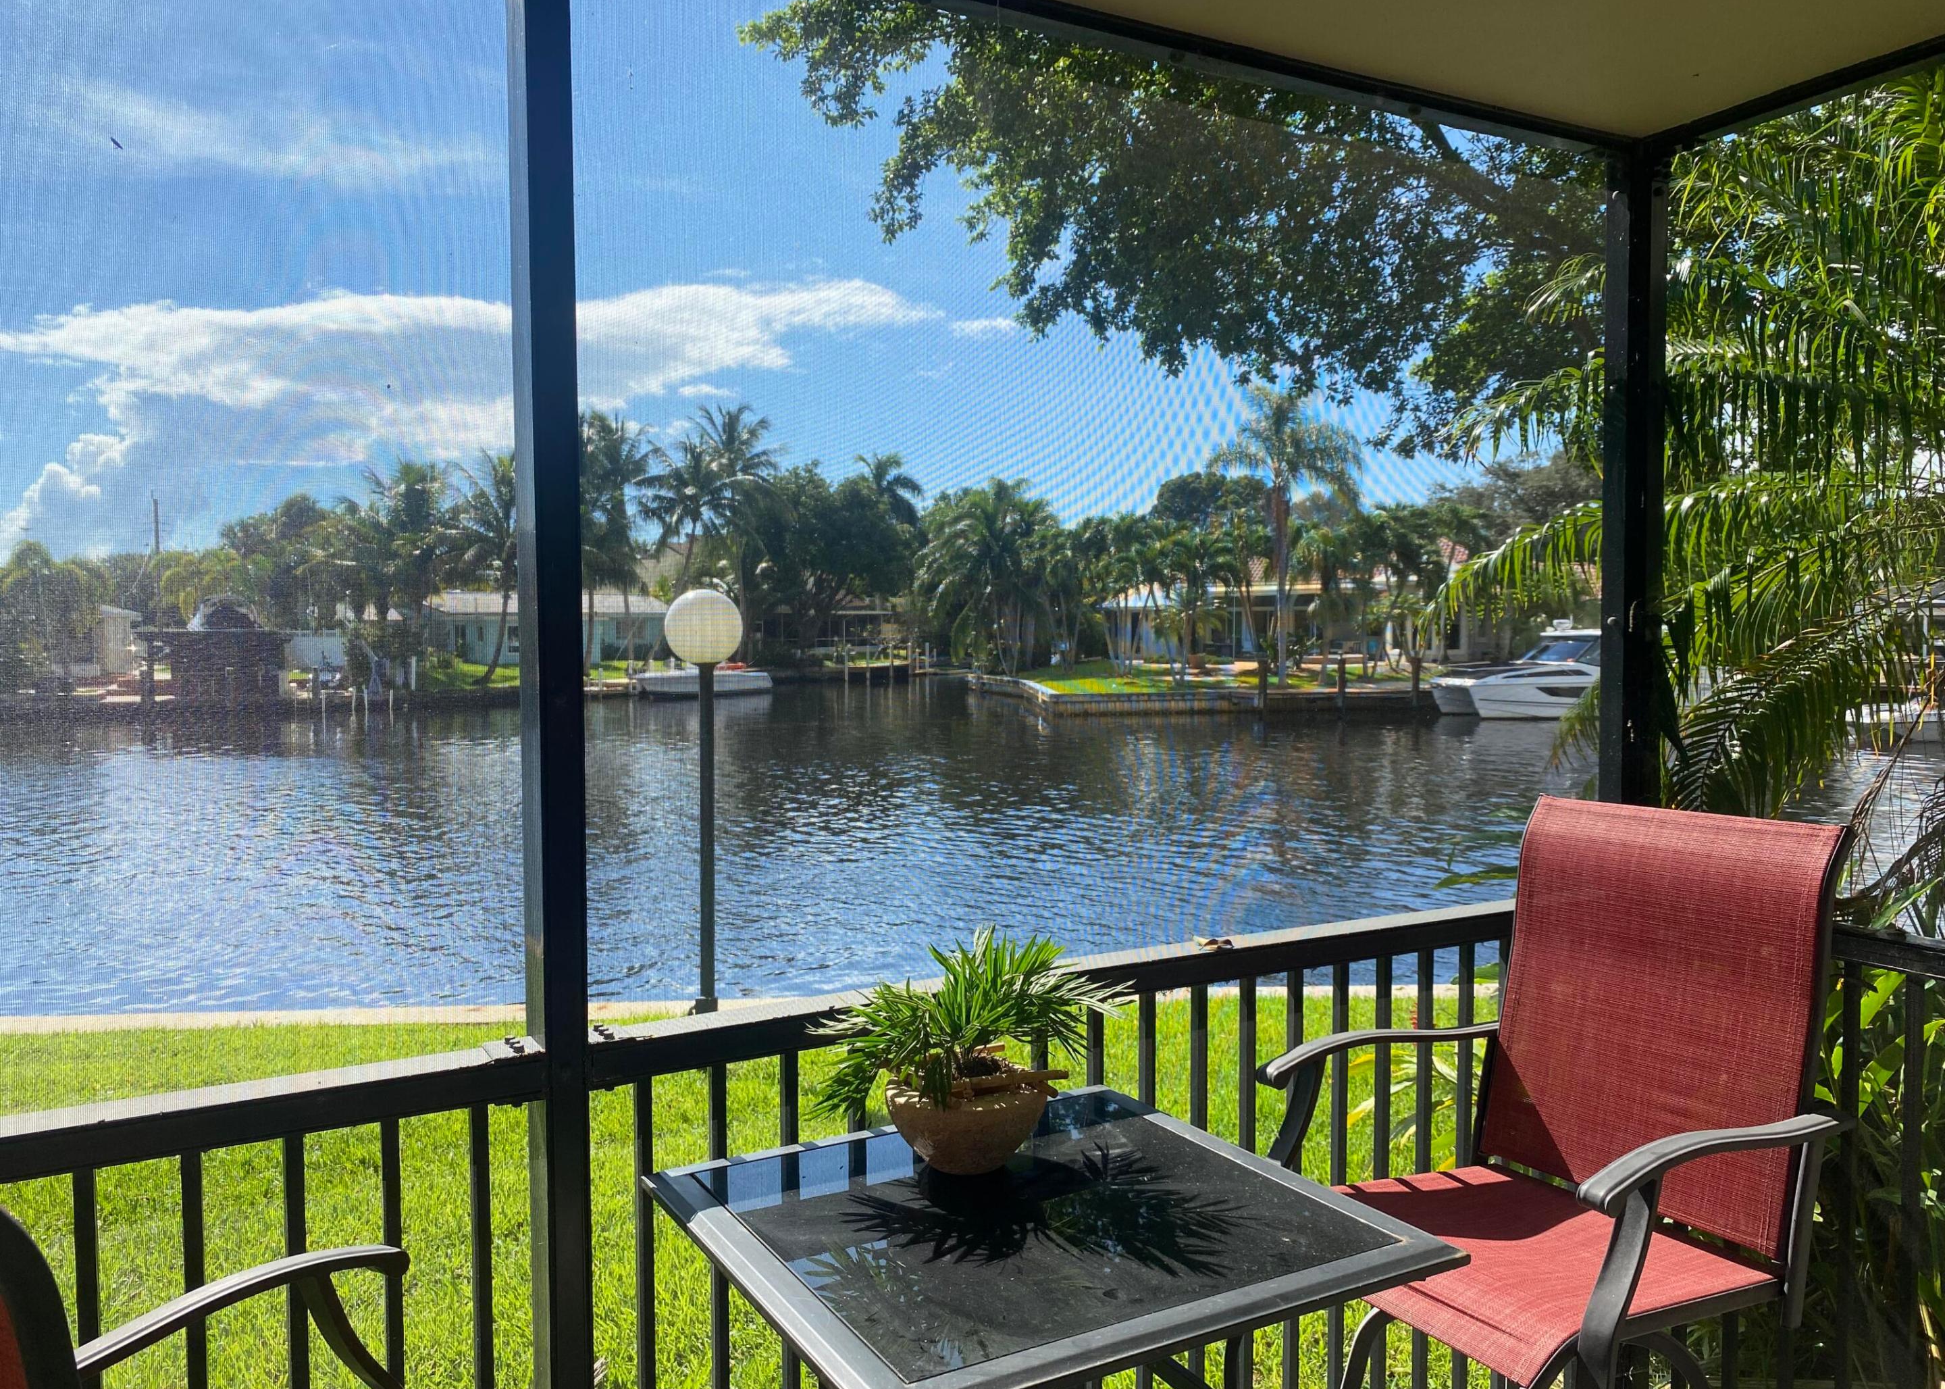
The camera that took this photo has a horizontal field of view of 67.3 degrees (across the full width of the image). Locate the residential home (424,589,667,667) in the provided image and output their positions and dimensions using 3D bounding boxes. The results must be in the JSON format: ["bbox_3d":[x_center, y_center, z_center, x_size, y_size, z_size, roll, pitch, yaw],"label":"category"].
[{"bbox_3d":[-23.023,-3.660,78.409,11.800,3.850,9.000,-2,3,-28],"label":"residential home"}]

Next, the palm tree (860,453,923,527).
[{"bbox_3d":[-5.443,-9.856,99.668,4.600,13.277,4.600,0,2,-3],"label":"palm tree"}]

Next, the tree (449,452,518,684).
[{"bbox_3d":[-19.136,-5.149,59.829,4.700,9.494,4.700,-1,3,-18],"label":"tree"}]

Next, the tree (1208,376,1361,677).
[{"bbox_3d":[10.914,-5.526,50.813,5.500,10.479,5.500,0,3,12],"label":"tree"}]

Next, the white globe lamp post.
[{"bbox_3d":[-1.480,0.598,8.083,0.430,2.351,0.430,-1,2,-10],"label":"white globe lamp post"}]

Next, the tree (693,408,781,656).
[{"bbox_3d":[-12.566,-8.609,78.700,5.000,14.026,5.000,-1,2,-9],"label":"tree"}]

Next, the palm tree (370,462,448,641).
[{"bbox_3d":[-24.591,-5.628,63.811,3.700,9.066,3.700,-1,3,-21],"label":"palm tree"}]

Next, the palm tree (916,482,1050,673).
[{"bbox_3d":[0.498,-5.117,63.840,6.000,8.644,6.000,0,2,0],"label":"palm tree"}]

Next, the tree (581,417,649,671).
[{"bbox_3d":[-16.909,-6.886,66.762,4.600,12.040,4.600,-1,3,-14],"label":"tree"}]

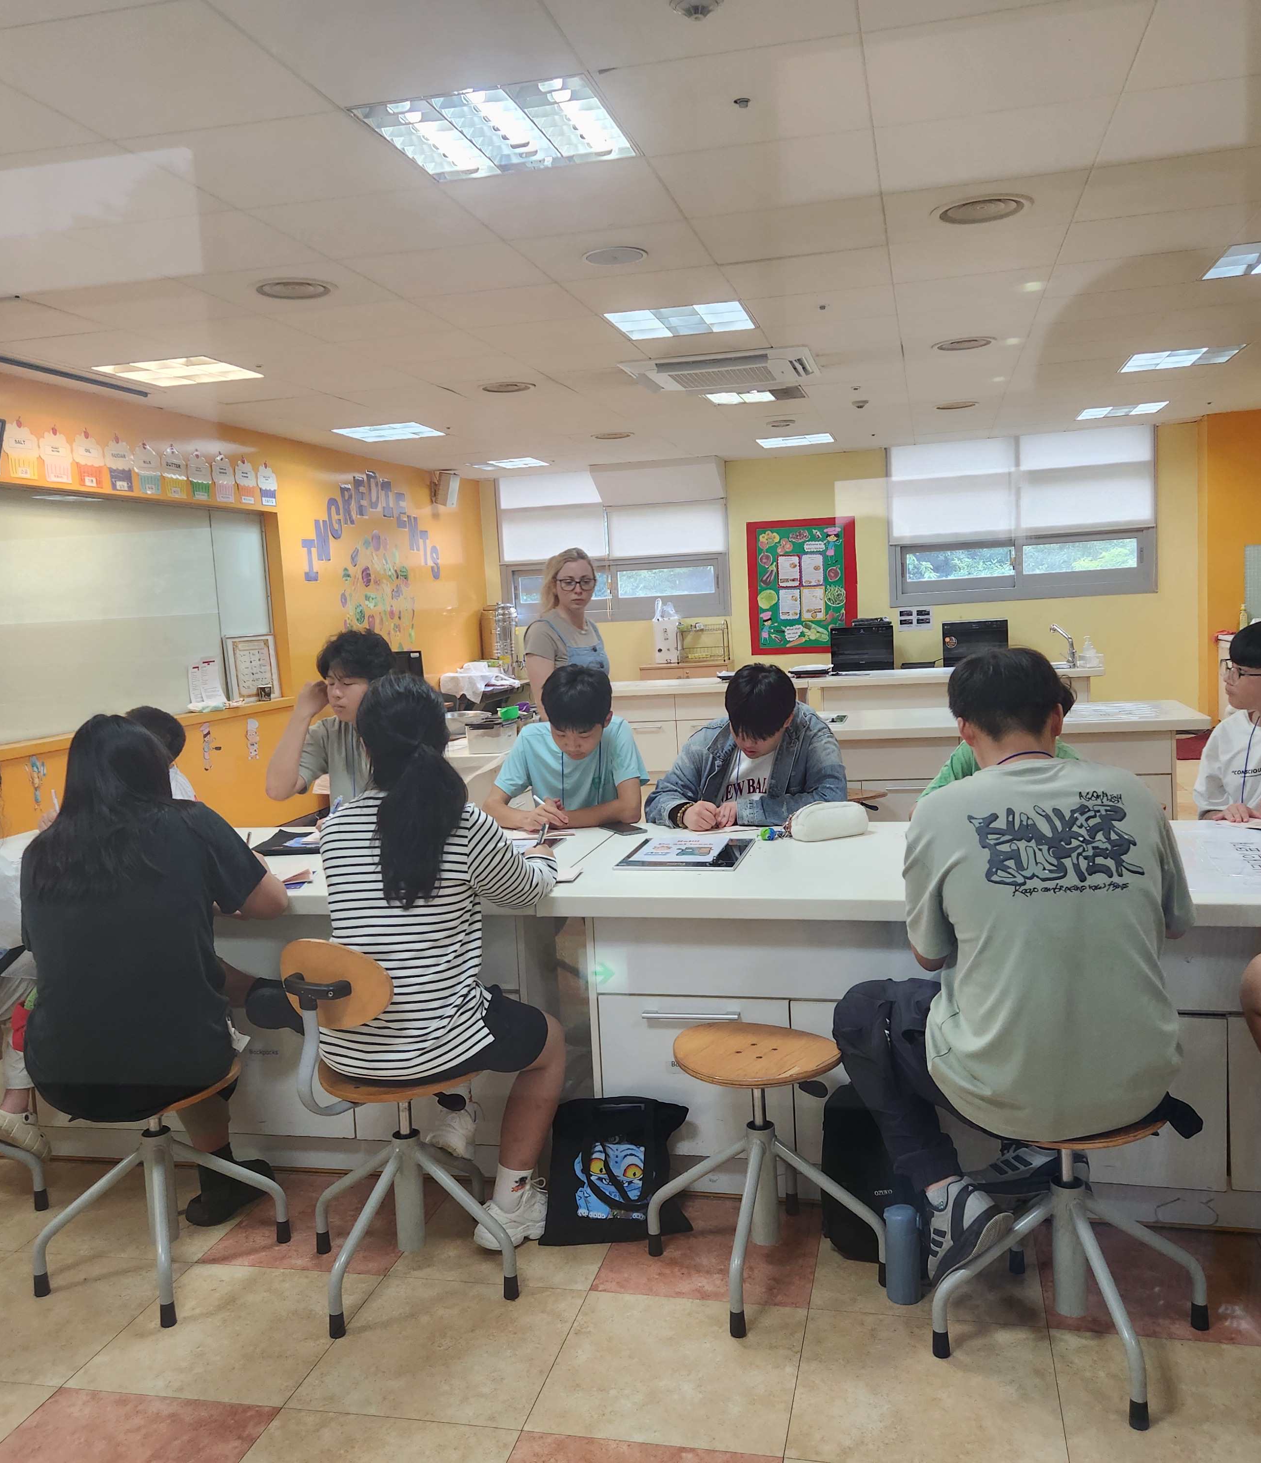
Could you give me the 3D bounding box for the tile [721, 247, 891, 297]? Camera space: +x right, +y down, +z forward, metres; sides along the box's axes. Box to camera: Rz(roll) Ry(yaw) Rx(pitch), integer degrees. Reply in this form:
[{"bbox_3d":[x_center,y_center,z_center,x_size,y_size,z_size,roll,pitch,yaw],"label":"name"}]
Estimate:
[{"bbox_3d":[0.675,-1.722,4.861,0.600,0.020,0.600,-2,6,13],"label":"tile"}]

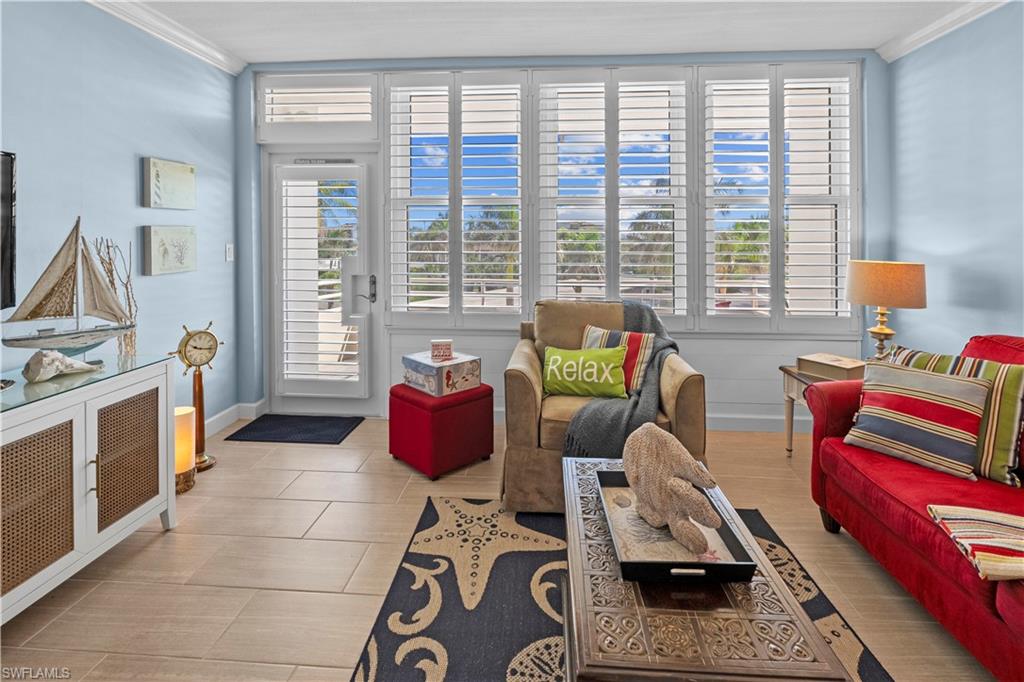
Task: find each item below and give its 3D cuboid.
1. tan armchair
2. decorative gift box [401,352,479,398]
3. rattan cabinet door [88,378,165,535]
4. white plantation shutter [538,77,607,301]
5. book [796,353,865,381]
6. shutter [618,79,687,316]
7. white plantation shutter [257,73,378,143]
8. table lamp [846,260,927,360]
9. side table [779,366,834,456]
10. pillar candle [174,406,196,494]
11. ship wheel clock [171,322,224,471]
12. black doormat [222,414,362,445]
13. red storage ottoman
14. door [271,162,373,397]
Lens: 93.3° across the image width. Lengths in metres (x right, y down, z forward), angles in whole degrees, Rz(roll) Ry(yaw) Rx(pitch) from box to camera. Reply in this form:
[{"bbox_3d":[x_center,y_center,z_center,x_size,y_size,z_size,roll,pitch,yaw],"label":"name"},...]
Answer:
[{"bbox_3d":[0.475,0.272,2.810,0.990,0.970,0.930,1,7,4],"label":"tan armchair"},{"bbox_3d":[-0.443,0.191,3.020,0.315,0.183,0.360,-6,9,-40],"label":"decorative gift box"},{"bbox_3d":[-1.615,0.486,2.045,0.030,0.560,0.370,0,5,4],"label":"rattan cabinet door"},{"bbox_3d":[0.445,-1.050,3.560,0.540,1.820,0.055,0,6,4],"label":"white plantation shutter"},{"bbox_3d":[1.885,0.161,2.860,0.210,0.088,0.275,-4,8,-32],"label":"book"},{"bbox_3d":[1.001,-1.035,3.440,0.485,1.700,0.070,0,3,4],"label":"shutter"},{"bbox_3d":[-1.490,-1.780,3.700,0.930,0.540,0.060,0,6,4],"label":"white plantation shutter"},{"bbox_3d":[2.165,-0.120,2.820,0.375,0.675,0.375,0,6,4],"label":"table lamp"},{"bbox_3d":[1.990,0.500,2.800,0.620,0.570,0.500,0,6,4],"label":"side table"},{"bbox_3d":[-1.786,0.591,2.617,0.134,0.417,0.134,0,7,0],"label":"pillar candle"},{"bbox_3d":[-1.910,0.325,2.950,0.180,0.870,0.340,3,7,24],"label":"ship wheel clock"},{"bbox_3d":[-1.510,0.615,3.430,0.780,0.012,0.475,1,11,4],"label":"black doormat"},{"bbox_3d":[-0.443,0.510,3.030,0.430,0.455,0.430,-6,8,-44],"label":"red storage ottoman"},{"bbox_3d":[-1.455,-0.465,3.700,0.790,1.890,0.080,0,6,4],"label":"door"}]

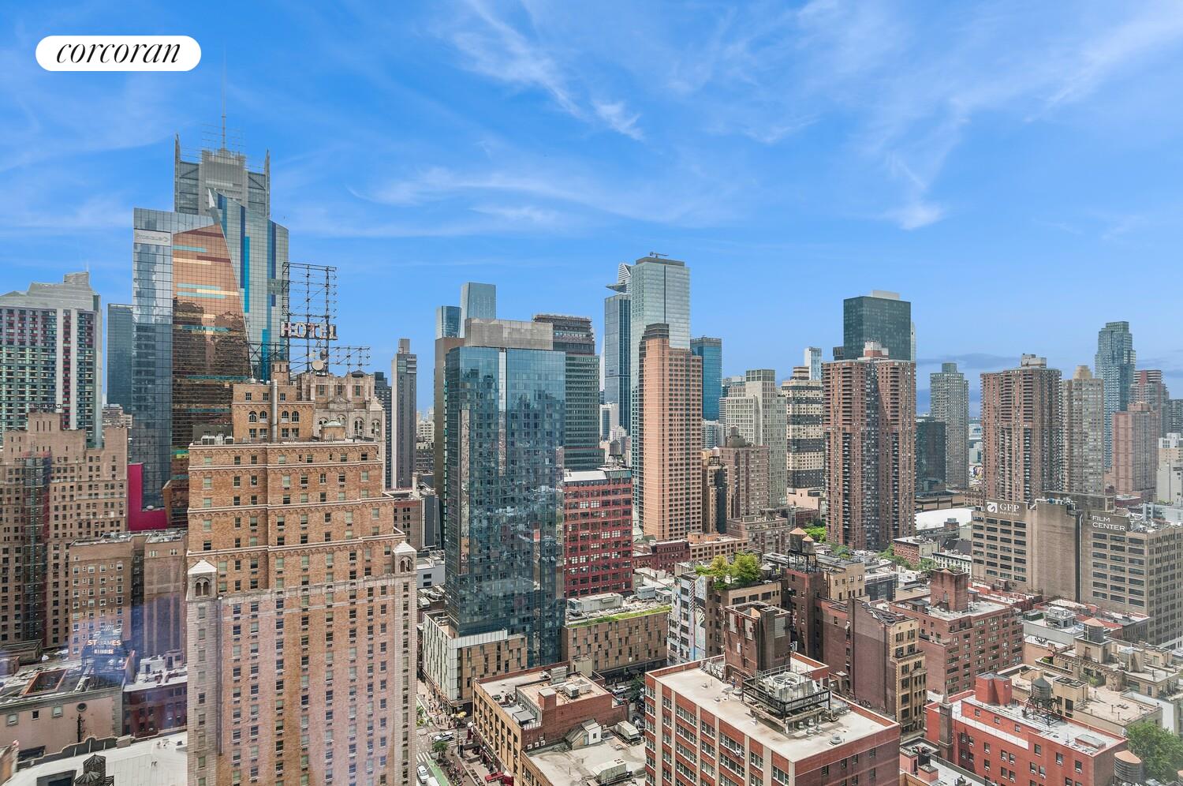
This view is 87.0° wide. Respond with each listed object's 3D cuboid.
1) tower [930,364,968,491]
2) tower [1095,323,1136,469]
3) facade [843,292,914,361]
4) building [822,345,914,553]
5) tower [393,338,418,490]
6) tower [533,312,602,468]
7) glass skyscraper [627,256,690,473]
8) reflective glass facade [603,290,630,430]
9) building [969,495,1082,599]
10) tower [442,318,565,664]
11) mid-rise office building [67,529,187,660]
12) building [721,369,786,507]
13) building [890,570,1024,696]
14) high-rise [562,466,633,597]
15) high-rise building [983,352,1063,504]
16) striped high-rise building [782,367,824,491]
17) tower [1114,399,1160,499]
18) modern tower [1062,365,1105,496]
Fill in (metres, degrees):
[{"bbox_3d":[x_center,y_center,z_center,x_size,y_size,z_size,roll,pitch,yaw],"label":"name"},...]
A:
[{"bbox_3d":[357.090,36.340,623.700,25.800,138.000,25.800,0,-1,-29],"label":"tower"},{"bbox_3d":[668.200,13.960,797.850,43.000,202.700,28.000,1,-1,-30],"label":"tower"},{"bbox_3d":[257.980,10.420,563.420,64.000,192.700,22.000,1,-1,-30],"label":"facade"},{"bbox_3d":[181.200,33.940,408.240,39.100,130.800,39.100,0,-1,-29],"label":"building"},{"bbox_3d":[-153.290,28.170,509.910,15.000,143.400,22.000,1,-1,-30],"label":"tower"},{"bbox_3d":[-29.060,25.360,430.780,52.000,148.400,42.000,1,-1,-30],"label":"tower"},{"bbox_3d":[45.240,3.810,422.410,35.000,187.500,23.700,0,-1,-29],"label":"glass skyscraper"},{"bbox_3d":[68.050,-33.630,1204.960,62.000,305.700,54.000,1,-1,-30],"label":"reflective glass facade"},{"bbox_3d":[175.090,69.350,247.590,28.800,51.500,39.100,0,-1,-29],"label":"building"},{"bbox_3d":[-29.600,35.720,211.920,37.000,116.900,17.000,1,-1,-30],"label":"tower"},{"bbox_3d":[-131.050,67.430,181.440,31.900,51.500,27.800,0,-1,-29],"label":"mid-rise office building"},{"bbox_3d":[129.180,42.960,489.390,27.000,120.200,40.000,1,-1,-30],"label":"building"},{"bbox_3d":[108.500,74.360,187.290,35.000,41.200,18.500,1,-1,-30],"label":"building"},{"bbox_3d":[-4.790,63.040,262.180,33.000,64.400,28.000,1,-1,-30],"label":"high-rise"},{"bbox_3d":[345.010,36.720,500.850,39.100,131.800,39.100,0,-1,-29],"label":"high-rise building"},{"bbox_3d":[171.160,41.860,514.970,36.000,123.600,20.000,1,-1,-30],"label":"striped high-rise building"},{"bbox_3d":[485.310,55.480,555.660,28.800,97.900,24.700,0,-1,-29],"label":"tower"},{"bbox_3d":[437.400,42.810,565.820,41.000,130.800,26.000,1,-1,-30],"label":"modern tower"}]

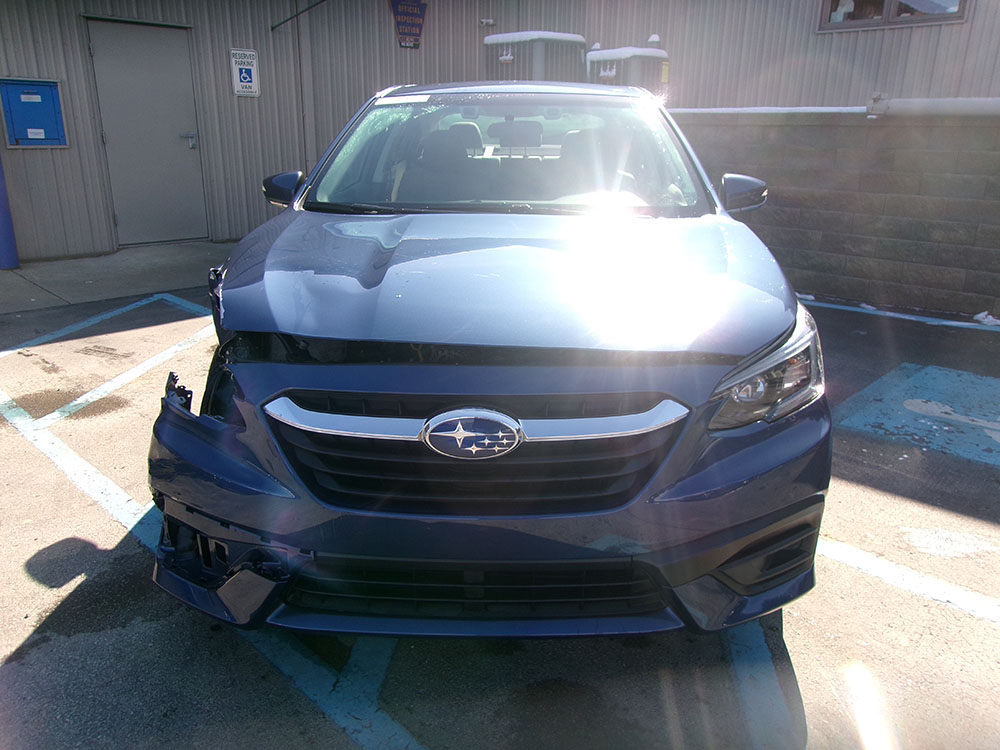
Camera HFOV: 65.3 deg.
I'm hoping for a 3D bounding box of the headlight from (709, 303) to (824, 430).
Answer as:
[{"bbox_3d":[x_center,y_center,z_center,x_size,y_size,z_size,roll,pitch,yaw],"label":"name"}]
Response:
[{"bbox_3d":[0.632,-0.038,1.882,0.340,0.205,0.520,1,18,3],"label":"headlight"}]

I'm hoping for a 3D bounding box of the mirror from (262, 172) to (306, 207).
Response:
[{"bbox_3d":[-0.900,-0.777,3.277,0.200,0.162,0.140,1,18,3],"label":"mirror"}]

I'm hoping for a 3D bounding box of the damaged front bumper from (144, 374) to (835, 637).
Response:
[{"bbox_3d":[-0.050,0.252,1.878,1.820,0.650,0.580,1,18,3],"label":"damaged front bumper"}]

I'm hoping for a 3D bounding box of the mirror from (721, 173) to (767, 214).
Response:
[{"bbox_3d":[0.988,-0.740,3.182,0.200,0.162,0.140,1,18,3],"label":"mirror"}]

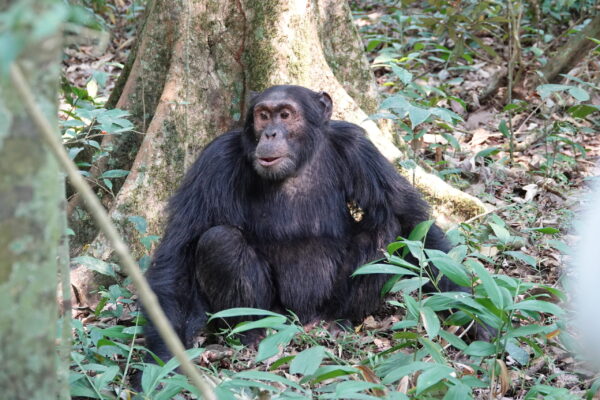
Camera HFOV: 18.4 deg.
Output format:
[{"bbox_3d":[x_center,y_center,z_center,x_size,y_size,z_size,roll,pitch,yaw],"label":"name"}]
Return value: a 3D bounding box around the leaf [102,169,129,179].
[{"bbox_3d":[-0.561,-0.079,5.600,0.081,0.015,0.035,-11,47,-14],"label":"leaf"}]

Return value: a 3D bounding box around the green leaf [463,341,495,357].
[{"bbox_3d":[0.442,0.365,4.550,0.090,0.020,0.045,-10,38,-15],"label":"green leaf"}]

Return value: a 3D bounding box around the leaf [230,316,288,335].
[{"bbox_3d":[-0.106,0.332,4.850,0.154,0.025,0.045,-11,41,-15],"label":"leaf"}]

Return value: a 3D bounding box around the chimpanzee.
[{"bbox_3d":[0.030,0.040,4.983,0.920,0.710,0.660,0,10,0],"label":"chimpanzee"}]

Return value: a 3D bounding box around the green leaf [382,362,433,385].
[{"bbox_3d":[0.262,0.422,4.500,0.140,0.025,0.045,-18,36,-23],"label":"green leaf"}]

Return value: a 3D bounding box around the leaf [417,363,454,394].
[{"bbox_3d":[0.335,0.441,4.550,0.119,0.030,0.055,-28,53,-30],"label":"leaf"}]

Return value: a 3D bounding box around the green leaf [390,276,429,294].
[{"bbox_3d":[0.281,0.220,4.750,0.108,0.022,0.042,-17,35,-14],"label":"green leaf"}]

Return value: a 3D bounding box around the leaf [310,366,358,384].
[{"bbox_3d":[0.086,0.440,4.600,0.116,0.025,0.050,-10,41,-15],"label":"leaf"}]

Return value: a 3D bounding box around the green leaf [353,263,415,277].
[{"bbox_3d":[0.218,0.180,4.780,0.168,0.028,0.042,-4,27,-8],"label":"green leaf"}]

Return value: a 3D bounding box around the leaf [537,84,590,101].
[{"bbox_3d":[1.083,-0.438,7.600,0.212,0.040,0.100,2,39,-8],"label":"leaf"}]

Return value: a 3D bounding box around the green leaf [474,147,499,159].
[{"bbox_3d":[0.726,-0.185,7.200,0.105,0.025,0.045,-17,30,-14],"label":"green leaf"}]

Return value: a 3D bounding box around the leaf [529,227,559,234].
[{"bbox_3d":[0.803,0.101,6.100,0.105,0.020,0.045,4,16,5],"label":"leaf"}]

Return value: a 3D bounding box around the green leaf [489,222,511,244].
[{"bbox_3d":[0.658,0.111,6.100,0.040,0.097,0.020,-49,12,-16],"label":"green leaf"}]

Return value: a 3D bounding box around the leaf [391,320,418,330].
[{"bbox_3d":[0.277,0.334,4.900,0.074,0.015,0.032,-10,45,-16],"label":"leaf"}]

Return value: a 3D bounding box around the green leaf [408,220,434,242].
[{"bbox_3d":[0.315,0.082,4.800,0.090,0.020,0.038,-39,40,-15],"label":"green leaf"}]

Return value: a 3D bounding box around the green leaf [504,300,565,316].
[{"bbox_3d":[0.592,0.273,4.650,0.150,0.028,0.045,6,27,10],"label":"green leaf"}]

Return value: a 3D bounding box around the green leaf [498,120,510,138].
[{"bbox_3d":[0.842,-0.287,7.600,0.042,0.075,0.015,-33,15,0],"label":"green leaf"}]

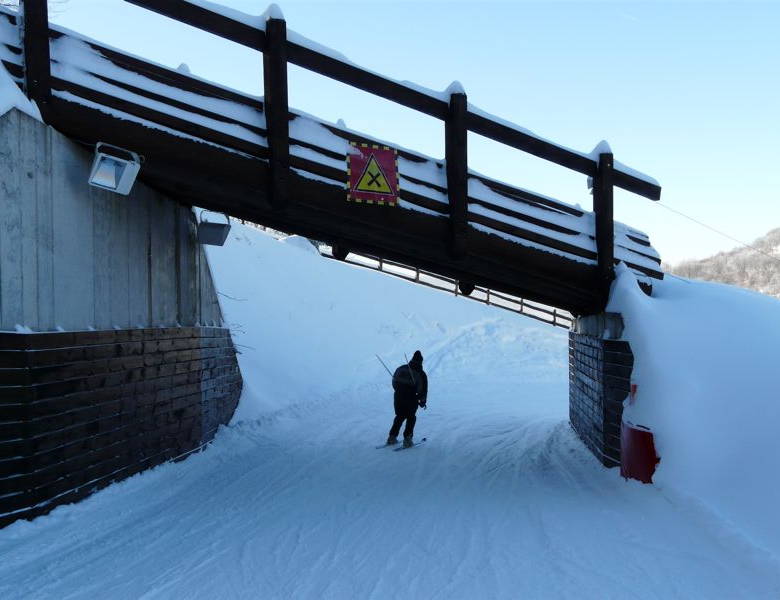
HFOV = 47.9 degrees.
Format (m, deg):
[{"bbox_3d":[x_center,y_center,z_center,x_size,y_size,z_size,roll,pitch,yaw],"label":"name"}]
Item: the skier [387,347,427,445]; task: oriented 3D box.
[{"bbox_3d":[0.310,1.757,15.500,0.600,1.730,0.550,3,1,19],"label":"skier"}]

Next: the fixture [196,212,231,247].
[{"bbox_3d":[-2.860,-1.160,14.200,0.500,0.550,0.330,-1,2,-3],"label":"fixture"}]

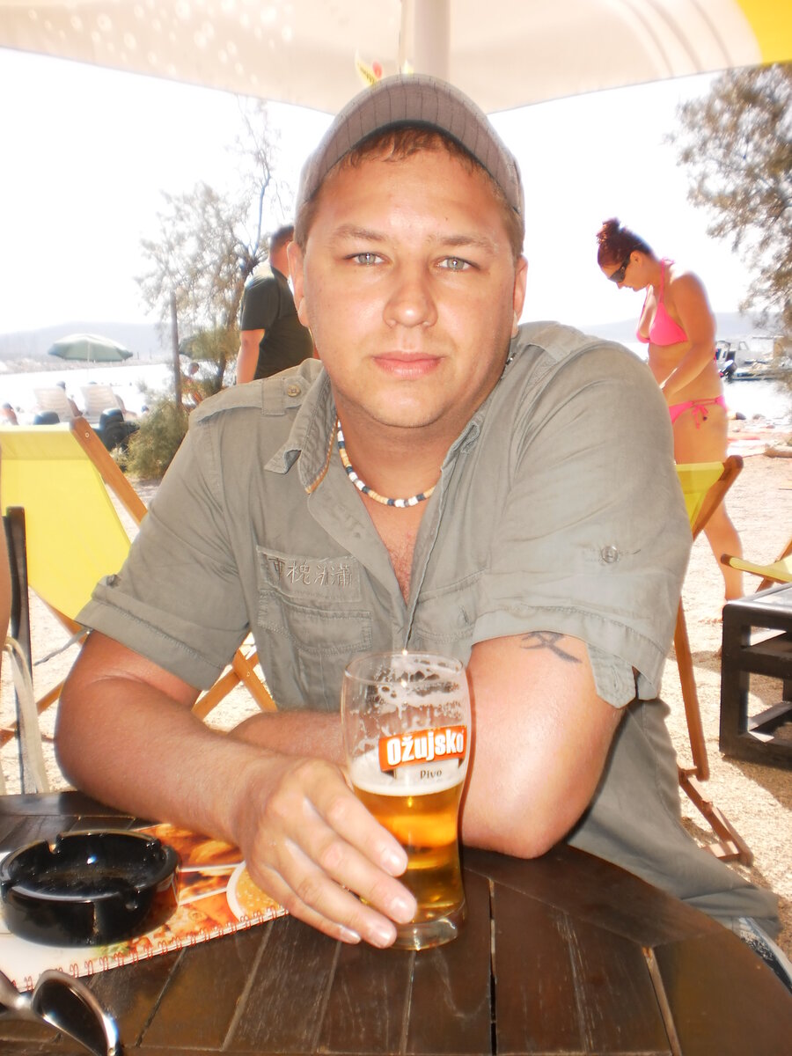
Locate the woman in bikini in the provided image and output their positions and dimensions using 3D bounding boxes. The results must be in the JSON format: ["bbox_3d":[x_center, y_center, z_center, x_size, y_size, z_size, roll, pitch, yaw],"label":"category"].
[{"bbox_3d":[1.101,-0.421,4.416,0.570,1.615,0.470,-4,10,-22],"label":"woman in bikini"}]

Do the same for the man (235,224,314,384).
[{"bbox_3d":[-0.614,-0.723,5.960,0.380,1.750,0.500,4,10,25],"label":"man"}]

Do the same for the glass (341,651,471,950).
[{"bbox_3d":[0.006,0.159,0.651,0.076,0.158,0.076,-1,9,0],"label":"glass"}]

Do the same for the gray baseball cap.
[{"bbox_3d":[0.012,-0.294,0.864,0.178,0.120,0.260,-1,-4,0],"label":"gray baseball cap"}]

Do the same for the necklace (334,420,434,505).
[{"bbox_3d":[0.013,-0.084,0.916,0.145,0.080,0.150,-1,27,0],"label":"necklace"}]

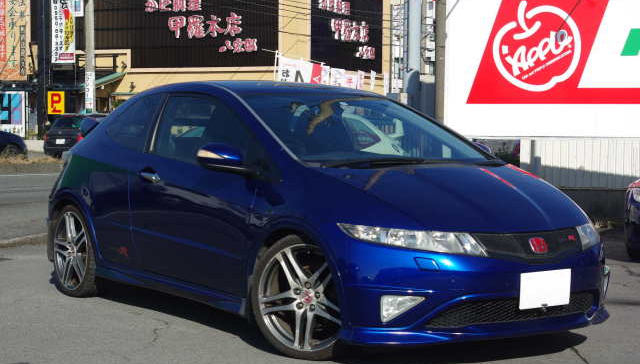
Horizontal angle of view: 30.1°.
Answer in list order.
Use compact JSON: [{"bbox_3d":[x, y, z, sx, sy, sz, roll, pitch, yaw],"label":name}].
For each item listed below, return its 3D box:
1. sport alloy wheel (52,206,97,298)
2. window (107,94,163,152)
[{"bbox_3d":[-1.597,0.458,8.086,0.225,0.640,0.640,-2,4,-36],"label":"sport alloy wheel"},{"bbox_3d":[-1.182,-0.362,7.547,0.090,0.400,0.620,27,-13,-28],"label":"window"}]

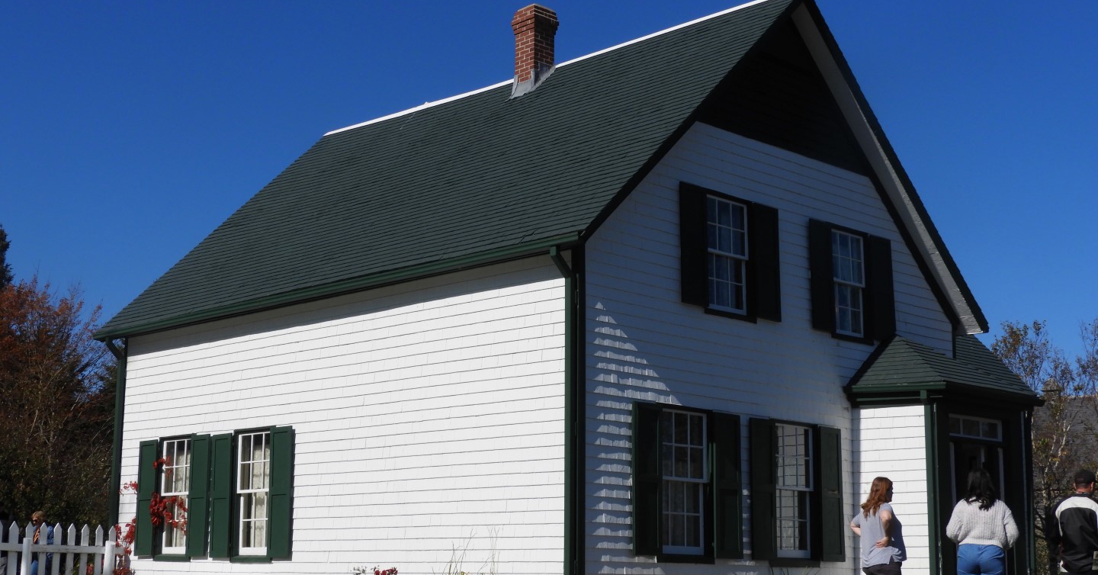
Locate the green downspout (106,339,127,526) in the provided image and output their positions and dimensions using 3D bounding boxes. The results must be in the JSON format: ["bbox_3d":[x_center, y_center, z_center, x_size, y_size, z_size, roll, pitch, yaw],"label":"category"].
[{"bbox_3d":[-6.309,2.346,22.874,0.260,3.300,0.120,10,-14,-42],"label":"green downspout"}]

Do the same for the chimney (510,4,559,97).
[{"bbox_3d":[-0.196,-3.335,22.579,0.490,1.241,0.490,10,-14,-42],"label":"chimney"}]

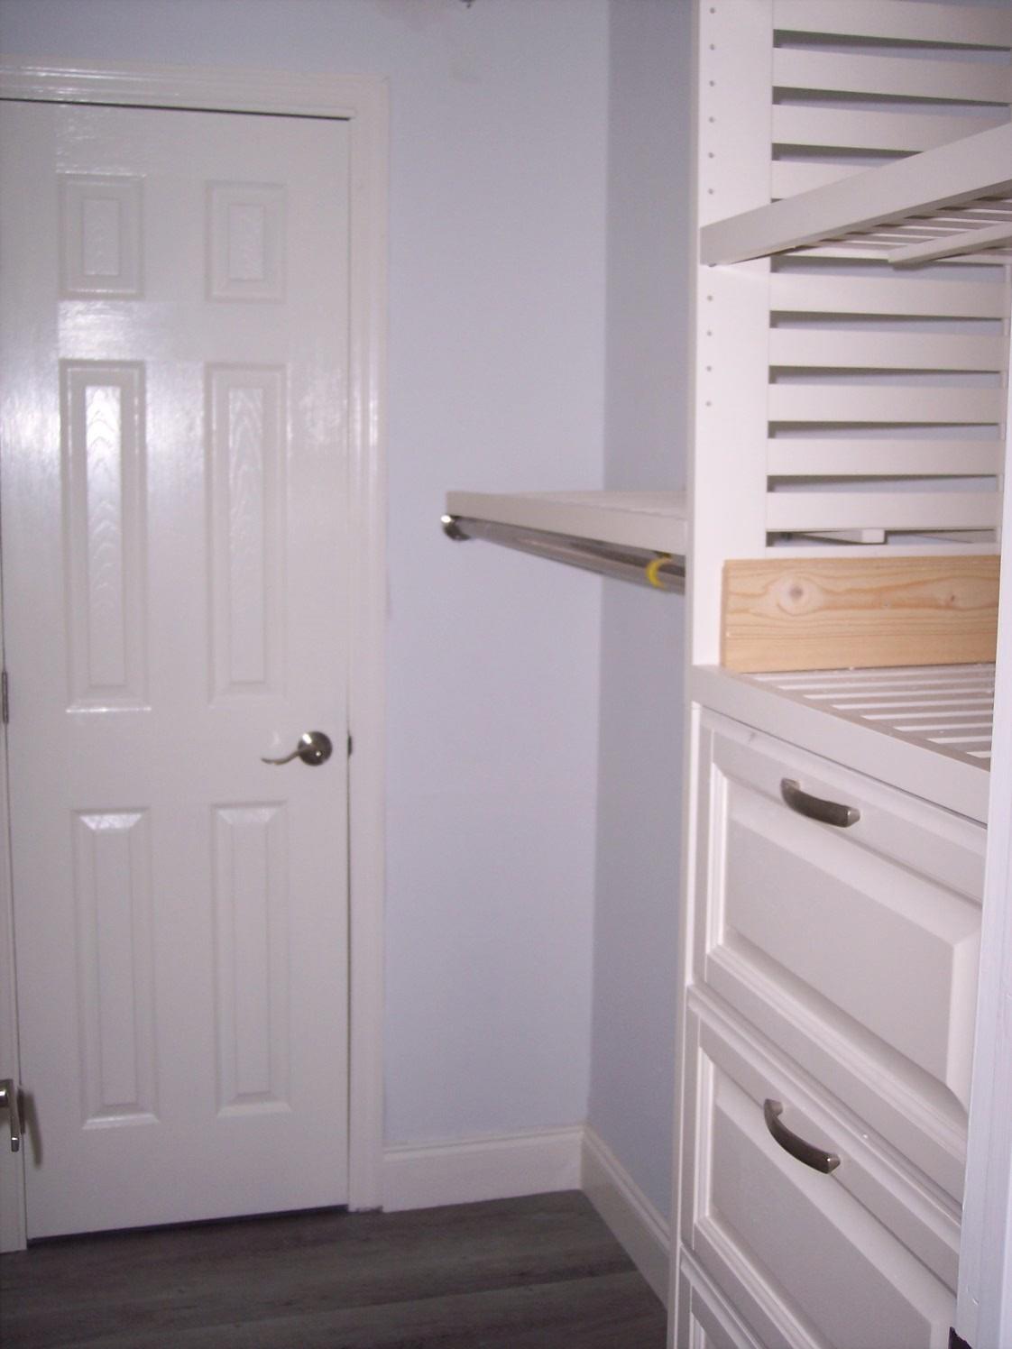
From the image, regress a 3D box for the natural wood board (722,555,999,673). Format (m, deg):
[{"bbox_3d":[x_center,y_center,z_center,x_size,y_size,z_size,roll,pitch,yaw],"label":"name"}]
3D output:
[{"bbox_3d":[0.377,-0.059,1.509,0.342,0.106,0.020,-2,9,-16],"label":"natural wood board"}]

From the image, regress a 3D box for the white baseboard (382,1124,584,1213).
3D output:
[{"bbox_3d":[-0.044,0.983,3.039,0.412,0.139,0.020,-2,9,-16],"label":"white baseboard"}]

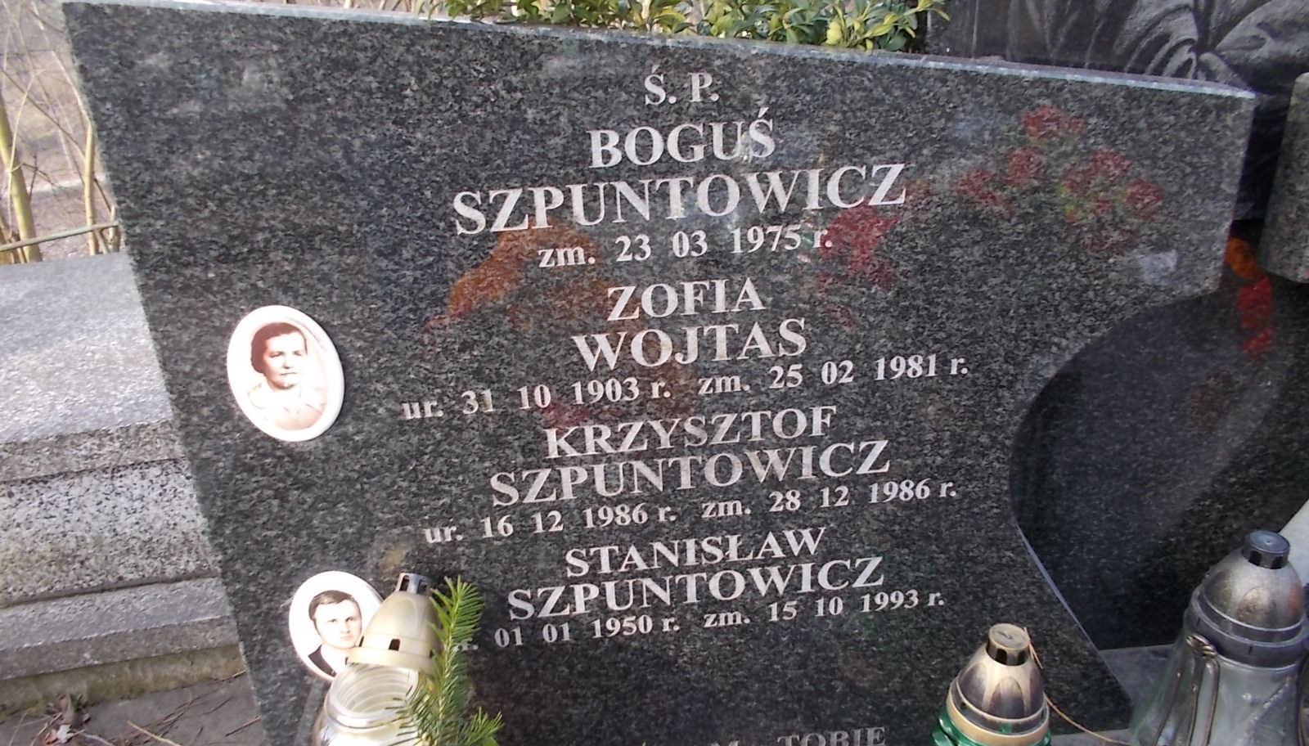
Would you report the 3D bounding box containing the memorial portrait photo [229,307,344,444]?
[{"bbox_3d":[-0.301,0.003,0.803,0.090,0.120,0.010,-4,24,-3],"label":"memorial portrait photo"}]

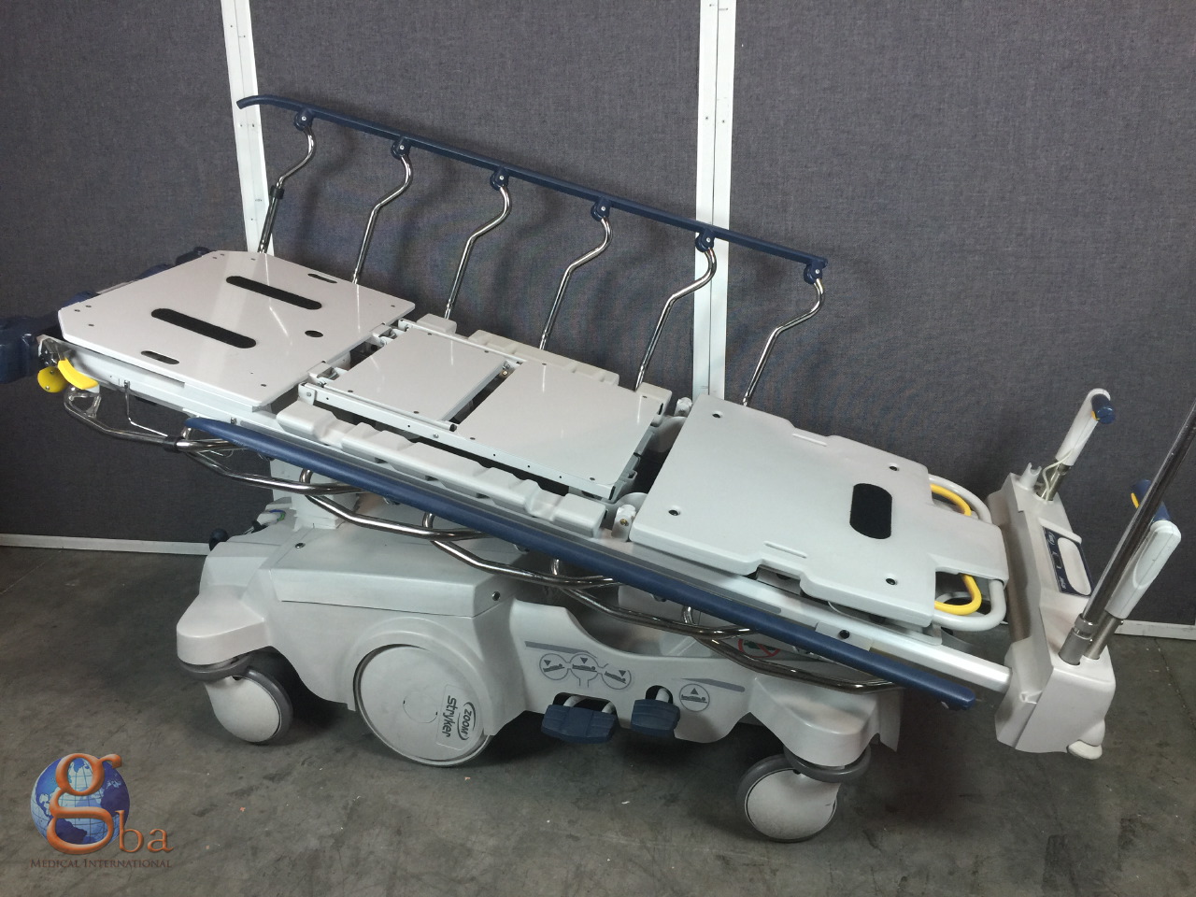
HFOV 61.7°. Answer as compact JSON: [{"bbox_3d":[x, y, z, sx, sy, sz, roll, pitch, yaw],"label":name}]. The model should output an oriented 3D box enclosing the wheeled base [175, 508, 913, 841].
[{"bbox_3d":[-0.126,0.404,2.307,1.560,0.480,0.710,5,25,15],"label":"wheeled base"}]

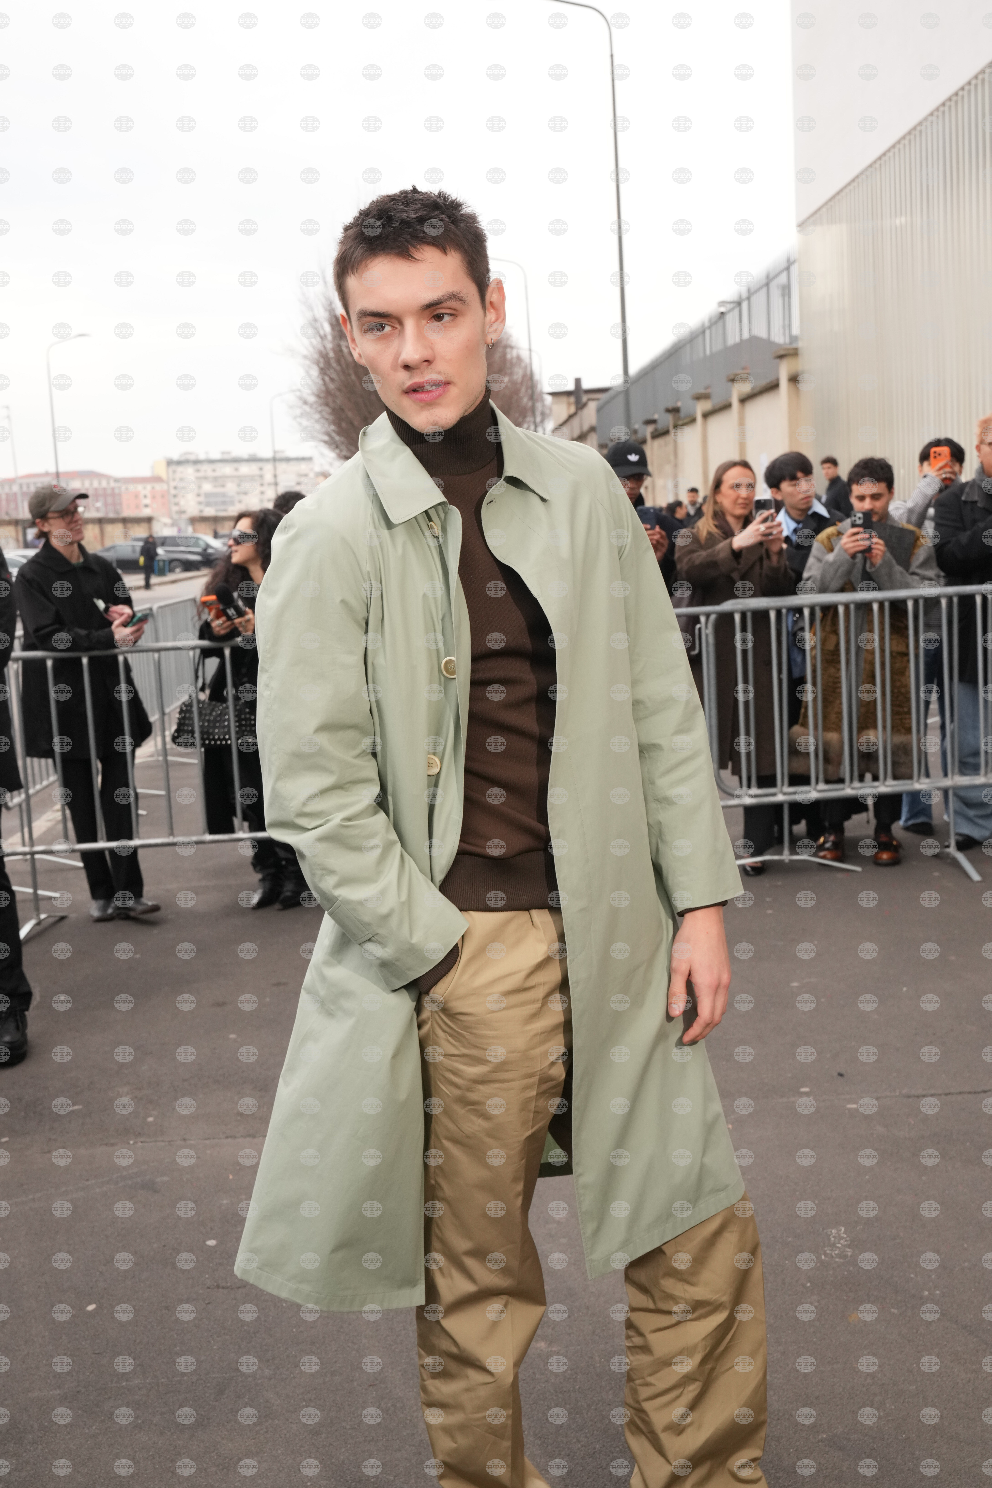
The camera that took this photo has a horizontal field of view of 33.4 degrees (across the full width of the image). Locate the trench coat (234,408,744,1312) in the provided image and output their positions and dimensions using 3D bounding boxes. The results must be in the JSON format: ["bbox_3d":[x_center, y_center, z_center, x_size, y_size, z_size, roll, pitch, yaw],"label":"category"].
[{"bbox_3d":[-0.015,0.105,1.950,0.570,1.010,0.400,-4,7,-10],"label":"trench coat"}]

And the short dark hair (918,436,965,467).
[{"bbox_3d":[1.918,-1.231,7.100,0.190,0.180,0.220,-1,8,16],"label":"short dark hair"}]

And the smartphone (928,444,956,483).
[{"bbox_3d":[1.865,-1.169,6.900,0.076,0.157,0.012,-4,8,16],"label":"smartphone"}]

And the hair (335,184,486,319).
[{"bbox_3d":[-0.090,-0.516,1.820,0.165,0.175,0.205,-7,12,11],"label":"hair"}]

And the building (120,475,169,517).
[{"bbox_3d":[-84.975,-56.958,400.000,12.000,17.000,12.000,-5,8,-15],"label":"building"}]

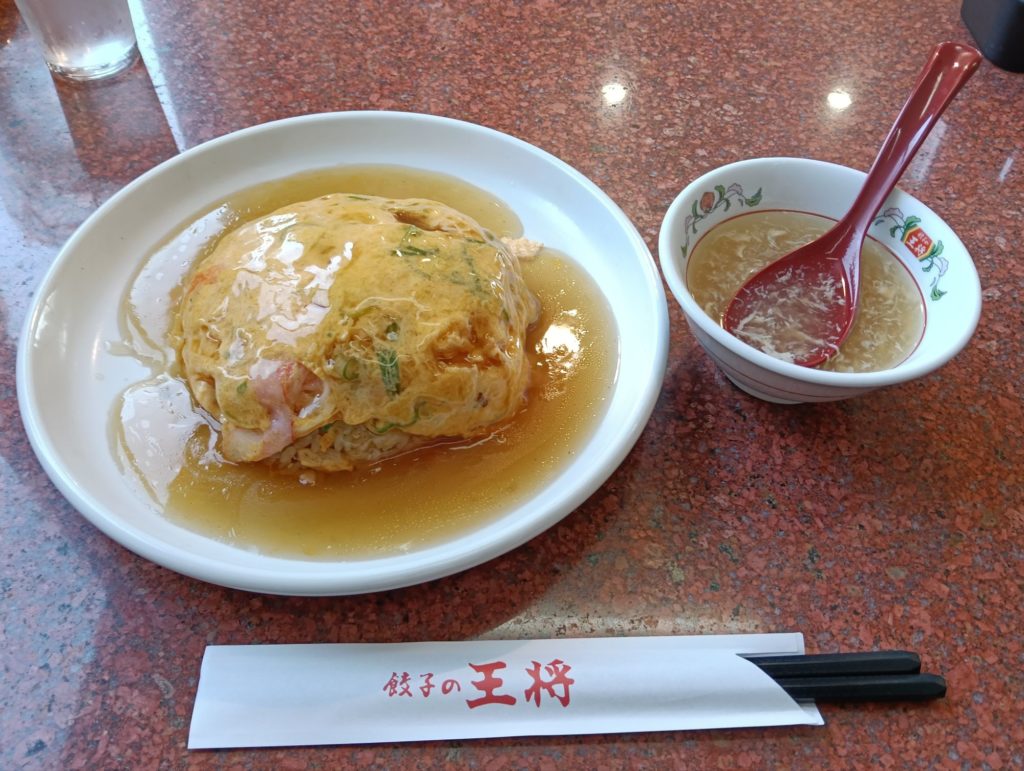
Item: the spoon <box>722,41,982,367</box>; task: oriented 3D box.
[{"bbox_3d":[0.138,-0.067,0.318,0.044,0.032,0.159,30,78,18],"label":"spoon"}]

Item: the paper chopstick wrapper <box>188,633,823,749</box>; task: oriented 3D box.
[{"bbox_3d":[0.001,0.092,0.247,0.192,0.009,0.030,0,53,-3],"label":"paper chopstick wrapper"}]

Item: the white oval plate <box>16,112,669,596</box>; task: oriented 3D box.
[{"bbox_3d":[-0.060,-0.025,0.318,0.239,0.033,0.239,1,53,-2],"label":"white oval plate"}]

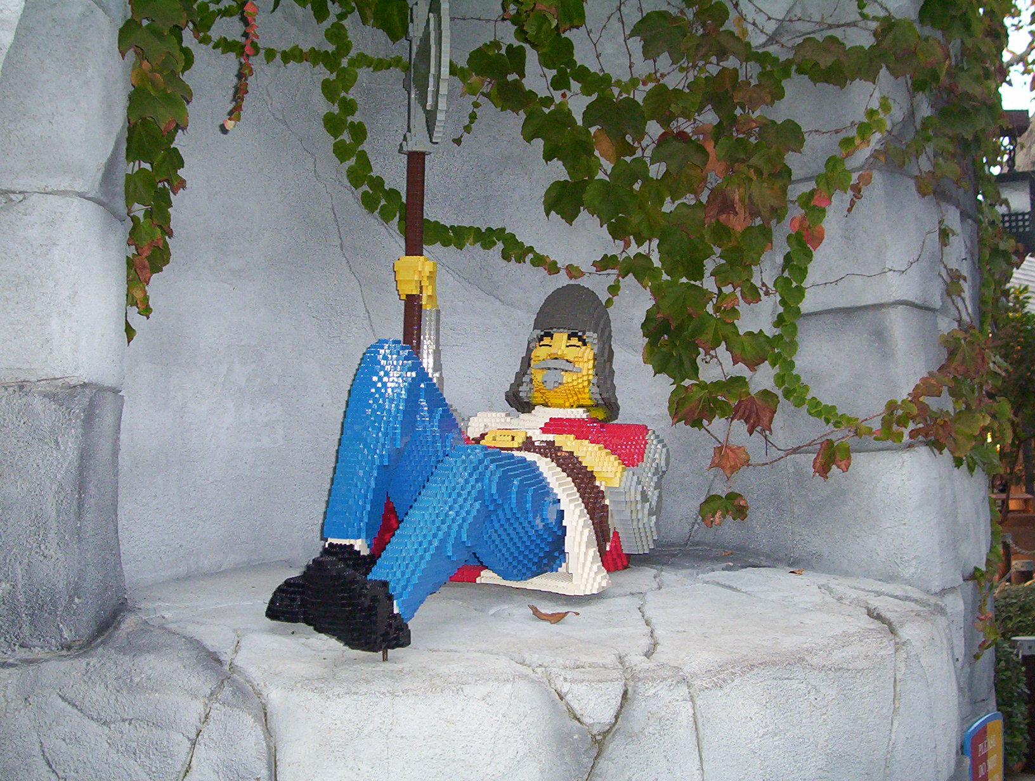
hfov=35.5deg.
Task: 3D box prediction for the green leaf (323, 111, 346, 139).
[{"bbox_3d":[-0.379,-0.552,3.360,0.050,0.059,0.018,0,4,-6],"label":"green leaf"}]

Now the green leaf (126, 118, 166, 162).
[{"bbox_3d":[-0.650,-0.442,2.840,0.077,0.082,0.030,0,4,-6],"label":"green leaf"}]

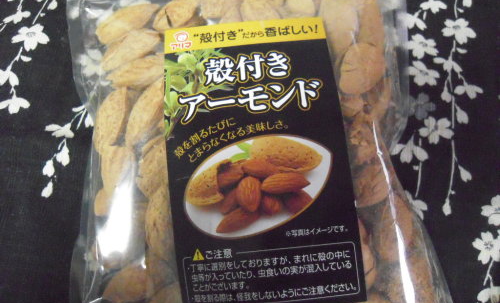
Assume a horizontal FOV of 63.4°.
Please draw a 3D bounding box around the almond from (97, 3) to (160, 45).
[{"bbox_3d":[-0.067,-0.072,0.223,0.038,0.016,0.018,-29,80,-4],"label":"almond"}]

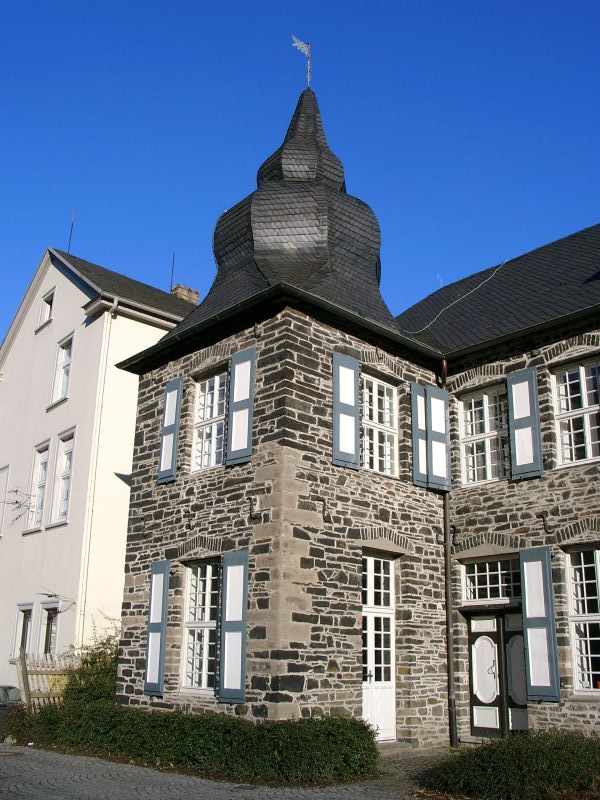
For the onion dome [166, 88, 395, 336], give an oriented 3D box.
[{"bbox_3d":[0.088,-4.196,18.380,5.282,7.339,5.282,16,-23,-39],"label":"onion dome"}]

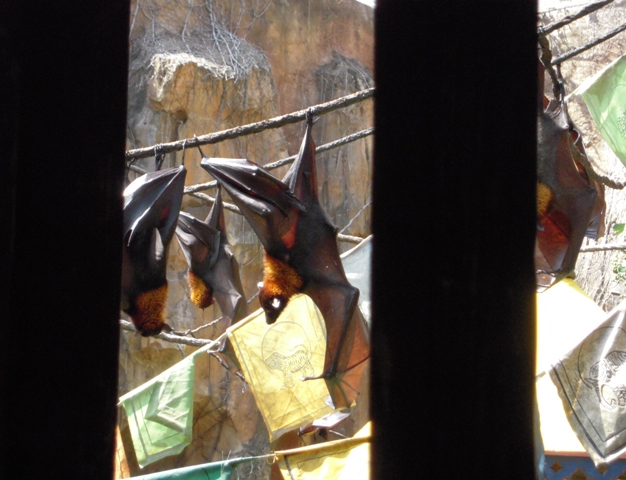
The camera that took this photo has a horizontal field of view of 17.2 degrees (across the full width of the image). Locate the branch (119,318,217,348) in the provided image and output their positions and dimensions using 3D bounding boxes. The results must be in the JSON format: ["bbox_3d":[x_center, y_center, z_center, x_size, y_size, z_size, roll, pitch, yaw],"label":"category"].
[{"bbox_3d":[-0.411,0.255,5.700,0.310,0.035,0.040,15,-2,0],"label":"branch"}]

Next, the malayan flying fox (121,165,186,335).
[{"bbox_3d":[-0.364,0.014,4.500,0.180,0.390,0.180,1,-5,-3],"label":"malayan flying fox"}]

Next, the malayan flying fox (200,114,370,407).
[{"bbox_3d":[-0.058,0.047,4.500,0.380,0.640,0.220,0,-5,12],"label":"malayan flying fox"}]

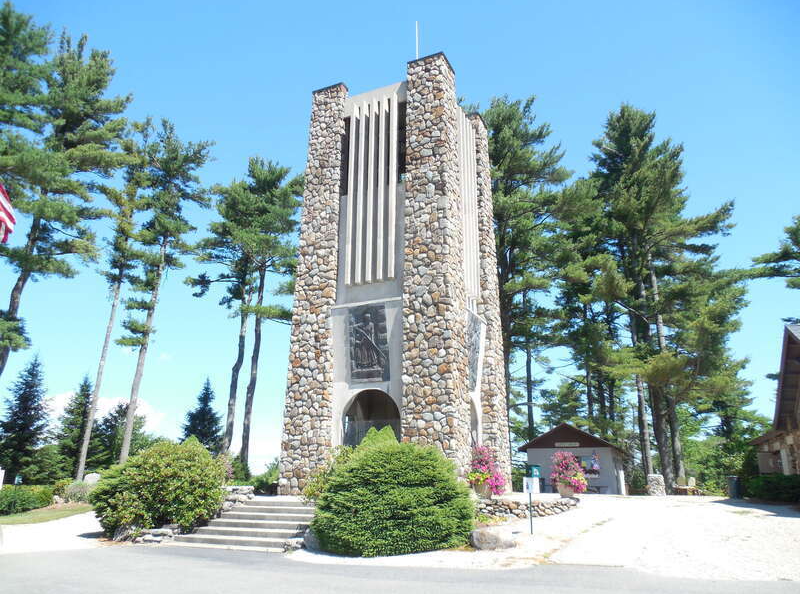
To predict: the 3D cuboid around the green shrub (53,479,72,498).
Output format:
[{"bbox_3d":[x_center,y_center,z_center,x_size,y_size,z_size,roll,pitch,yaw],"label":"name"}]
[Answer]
[{"bbox_3d":[-16.621,9.453,28.455,0.980,0.890,0.980,10,-20,-28],"label":"green shrub"}]

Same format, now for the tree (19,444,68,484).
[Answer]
[{"bbox_3d":[-23.687,11.153,38.391,3.050,2.750,3.050,10,-20,-29],"label":"tree"}]

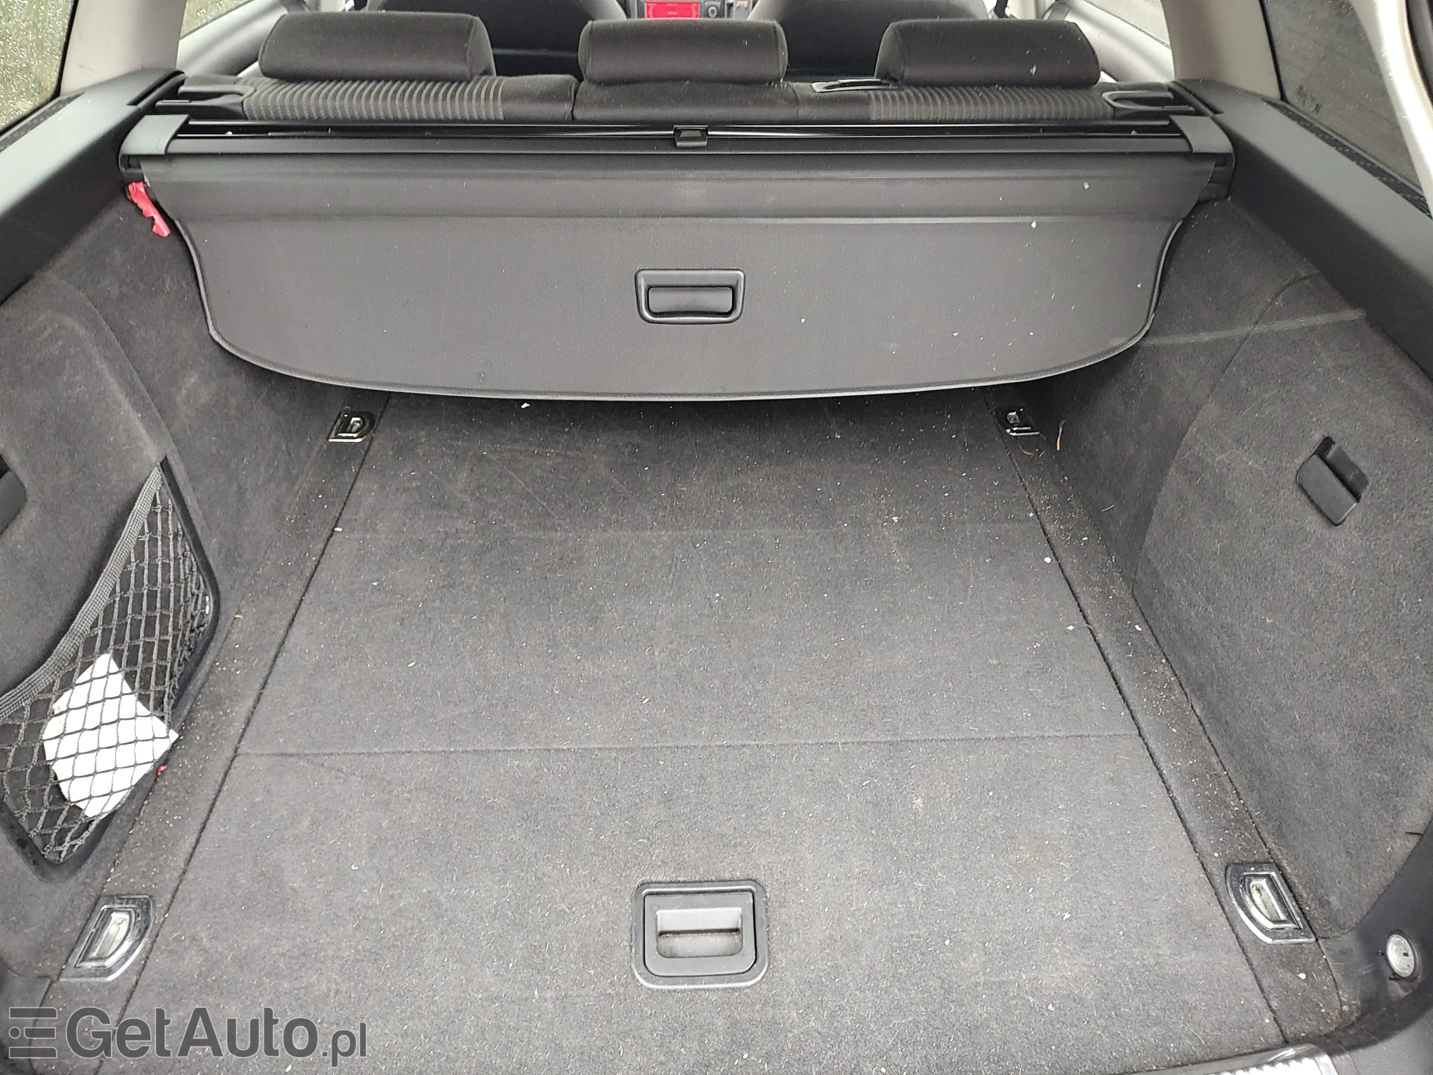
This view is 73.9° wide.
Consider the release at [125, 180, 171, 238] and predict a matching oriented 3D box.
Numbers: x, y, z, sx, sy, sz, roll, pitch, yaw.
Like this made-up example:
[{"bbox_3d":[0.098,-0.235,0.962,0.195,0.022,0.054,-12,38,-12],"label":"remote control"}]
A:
[{"bbox_3d":[-0.604,-0.348,1.011,0.022,0.070,0.018,-31,47,-12],"label":"release"}]

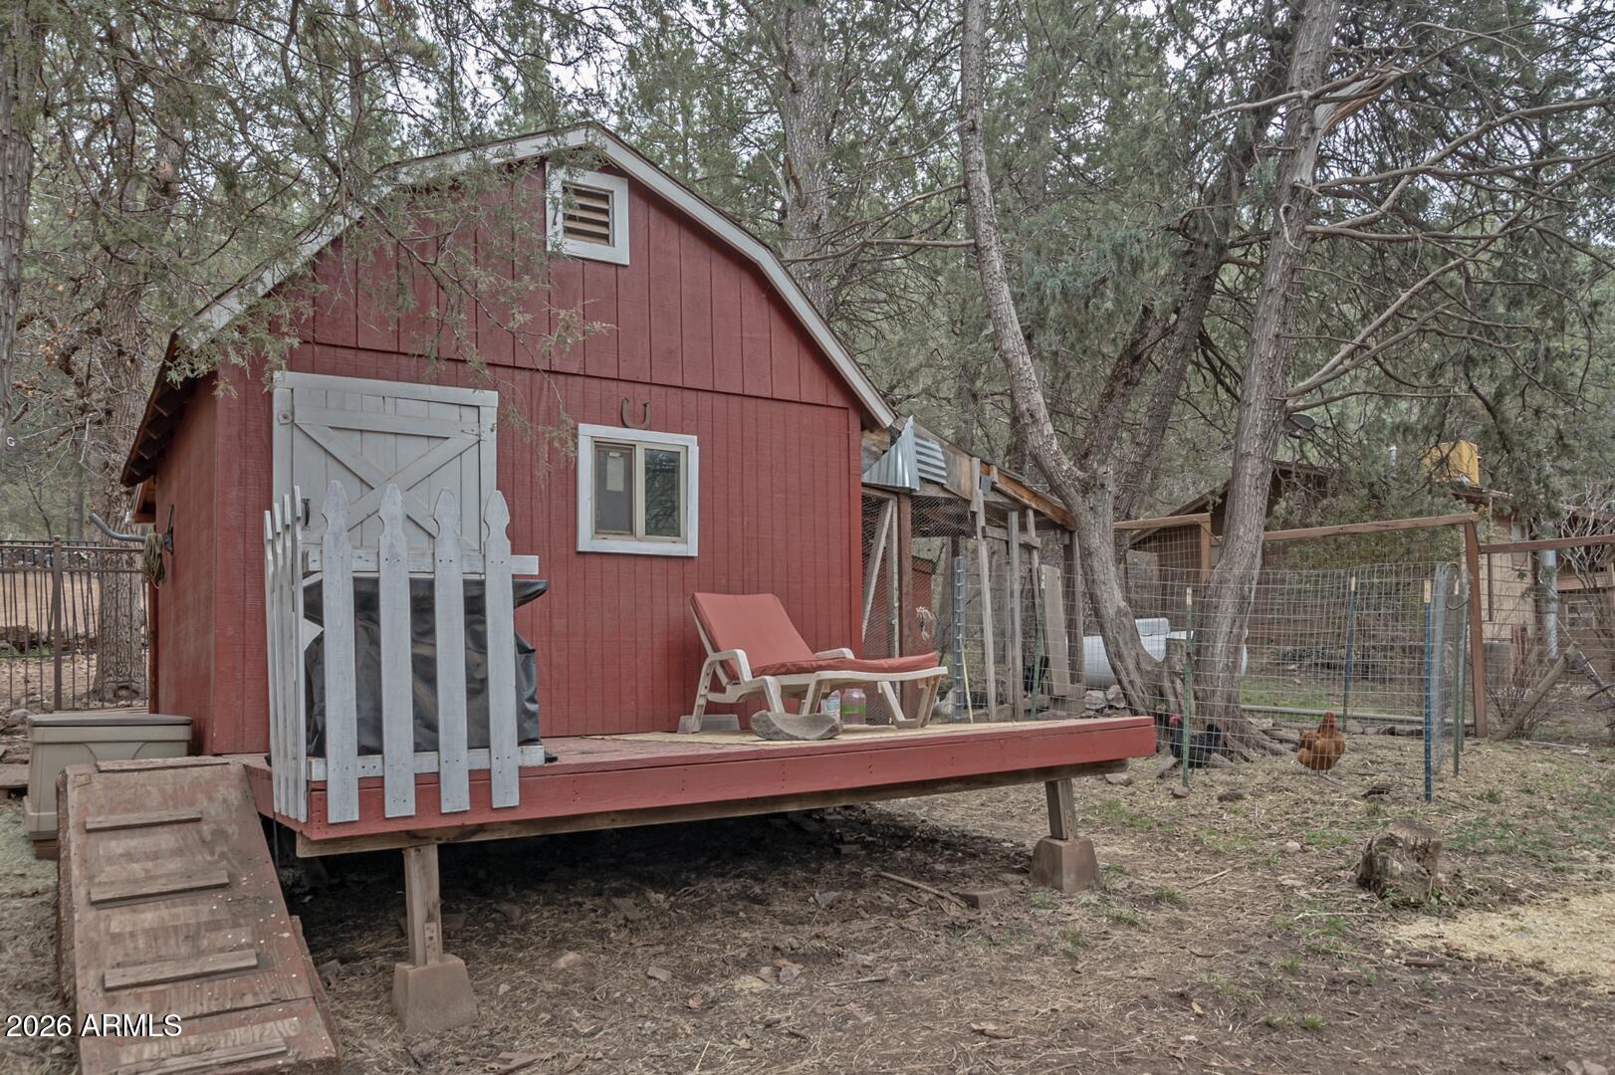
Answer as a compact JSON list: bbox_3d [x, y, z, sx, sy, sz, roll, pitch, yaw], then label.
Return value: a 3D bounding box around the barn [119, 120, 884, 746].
[{"bbox_3d":[-2.268,-0.406,8.119,4.120,3.450,4.050,2,-6,-32],"label":"barn"}]

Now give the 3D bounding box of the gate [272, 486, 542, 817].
[{"bbox_3d":[-1.351,0.372,3.845,0.780,1.050,0.550,2,-6,-31],"label":"gate"}]

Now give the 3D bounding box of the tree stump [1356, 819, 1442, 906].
[{"bbox_3d":[2.594,1.427,4.920,0.330,0.290,0.330,2,-6,-28],"label":"tree stump"}]

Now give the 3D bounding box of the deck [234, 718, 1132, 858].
[{"bbox_3d":[-0.561,1.064,5.383,3.680,0.250,2.420,2,-8,-31],"label":"deck"}]

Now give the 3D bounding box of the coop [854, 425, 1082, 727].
[{"bbox_3d":[0.696,0.278,8.942,2.150,2.070,1.950,2,-6,-31],"label":"coop"}]

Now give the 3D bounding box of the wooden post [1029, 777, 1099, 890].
[{"bbox_3d":[1.177,1.366,5.150,0.220,0.510,0.220,2,-6,-31],"label":"wooden post"}]

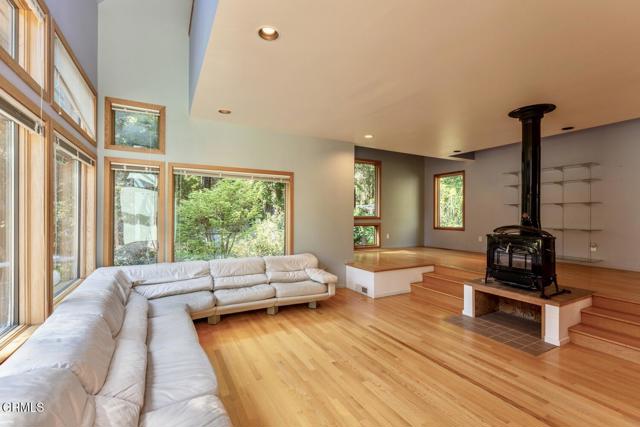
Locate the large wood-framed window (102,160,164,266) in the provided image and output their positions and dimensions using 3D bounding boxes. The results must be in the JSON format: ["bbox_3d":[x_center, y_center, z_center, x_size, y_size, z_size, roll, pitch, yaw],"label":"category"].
[{"bbox_3d":[-2.456,0.001,3.796,0.679,1.433,0.100,0,0,-29],"label":"large wood-framed window"}]

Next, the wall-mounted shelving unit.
[{"bbox_3d":[4.643,-0.009,5.748,0.355,1.775,1.491,0,0,-29],"label":"wall-mounted shelving unit"}]

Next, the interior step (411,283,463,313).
[{"bbox_3d":[2.048,1.351,4.656,0.312,0.149,1.179,0,0,-29],"label":"interior step"}]

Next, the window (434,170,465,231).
[{"bbox_3d":[3.649,-0.339,7.998,0.100,1.634,0.963,0,0,-29],"label":"window"}]

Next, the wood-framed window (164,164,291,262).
[{"bbox_3d":[-1.285,0.007,4.436,1.899,1.429,0.100,0,0,-29],"label":"wood-framed window"}]

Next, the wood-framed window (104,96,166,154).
[{"bbox_3d":[-2.448,-1.150,3.799,0.679,0.666,0.100,0,0,-29],"label":"wood-framed window"}]

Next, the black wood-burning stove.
[{"bbox_3d":[2.653,-0.160,3.674,0.511,2.279,0.809,0,0,-29],"label":"black wood-burning stove"}]

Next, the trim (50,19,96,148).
[{"bbox_3d":[-2.408,-1.132,2.804,0.100,0.642,1.609,0,0,-29],"label":"trim"}]

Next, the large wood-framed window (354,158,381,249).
[{"bbox_3d":[1.235,-0.217,7.536,0.973,2.371,0.100,0,0,-29],"label":"large wood-framed window"}]

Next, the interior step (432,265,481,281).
[{"bbox_3d":[2.529,1.054,4.903,0.284,0.149,1.150,0,0,-29],"label":"interior step"}]

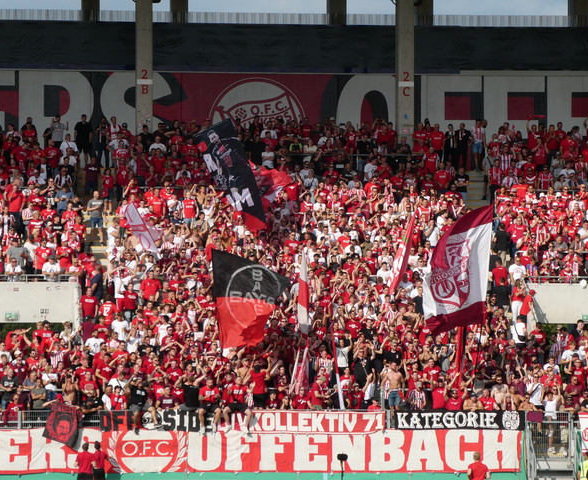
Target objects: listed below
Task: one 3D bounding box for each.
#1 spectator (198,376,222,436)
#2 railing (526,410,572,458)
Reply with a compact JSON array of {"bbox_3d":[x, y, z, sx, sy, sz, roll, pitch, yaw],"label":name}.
[{"bbox_3d":[-2.283,4.531,80.500,0.600,1.580,0.750,0,-2,-5],"label":"spectator"},{"bbox_3d":[7.082,5.405,82.000,1.270,1.360,0.080,0,-2,-5],"label":"railing"}]

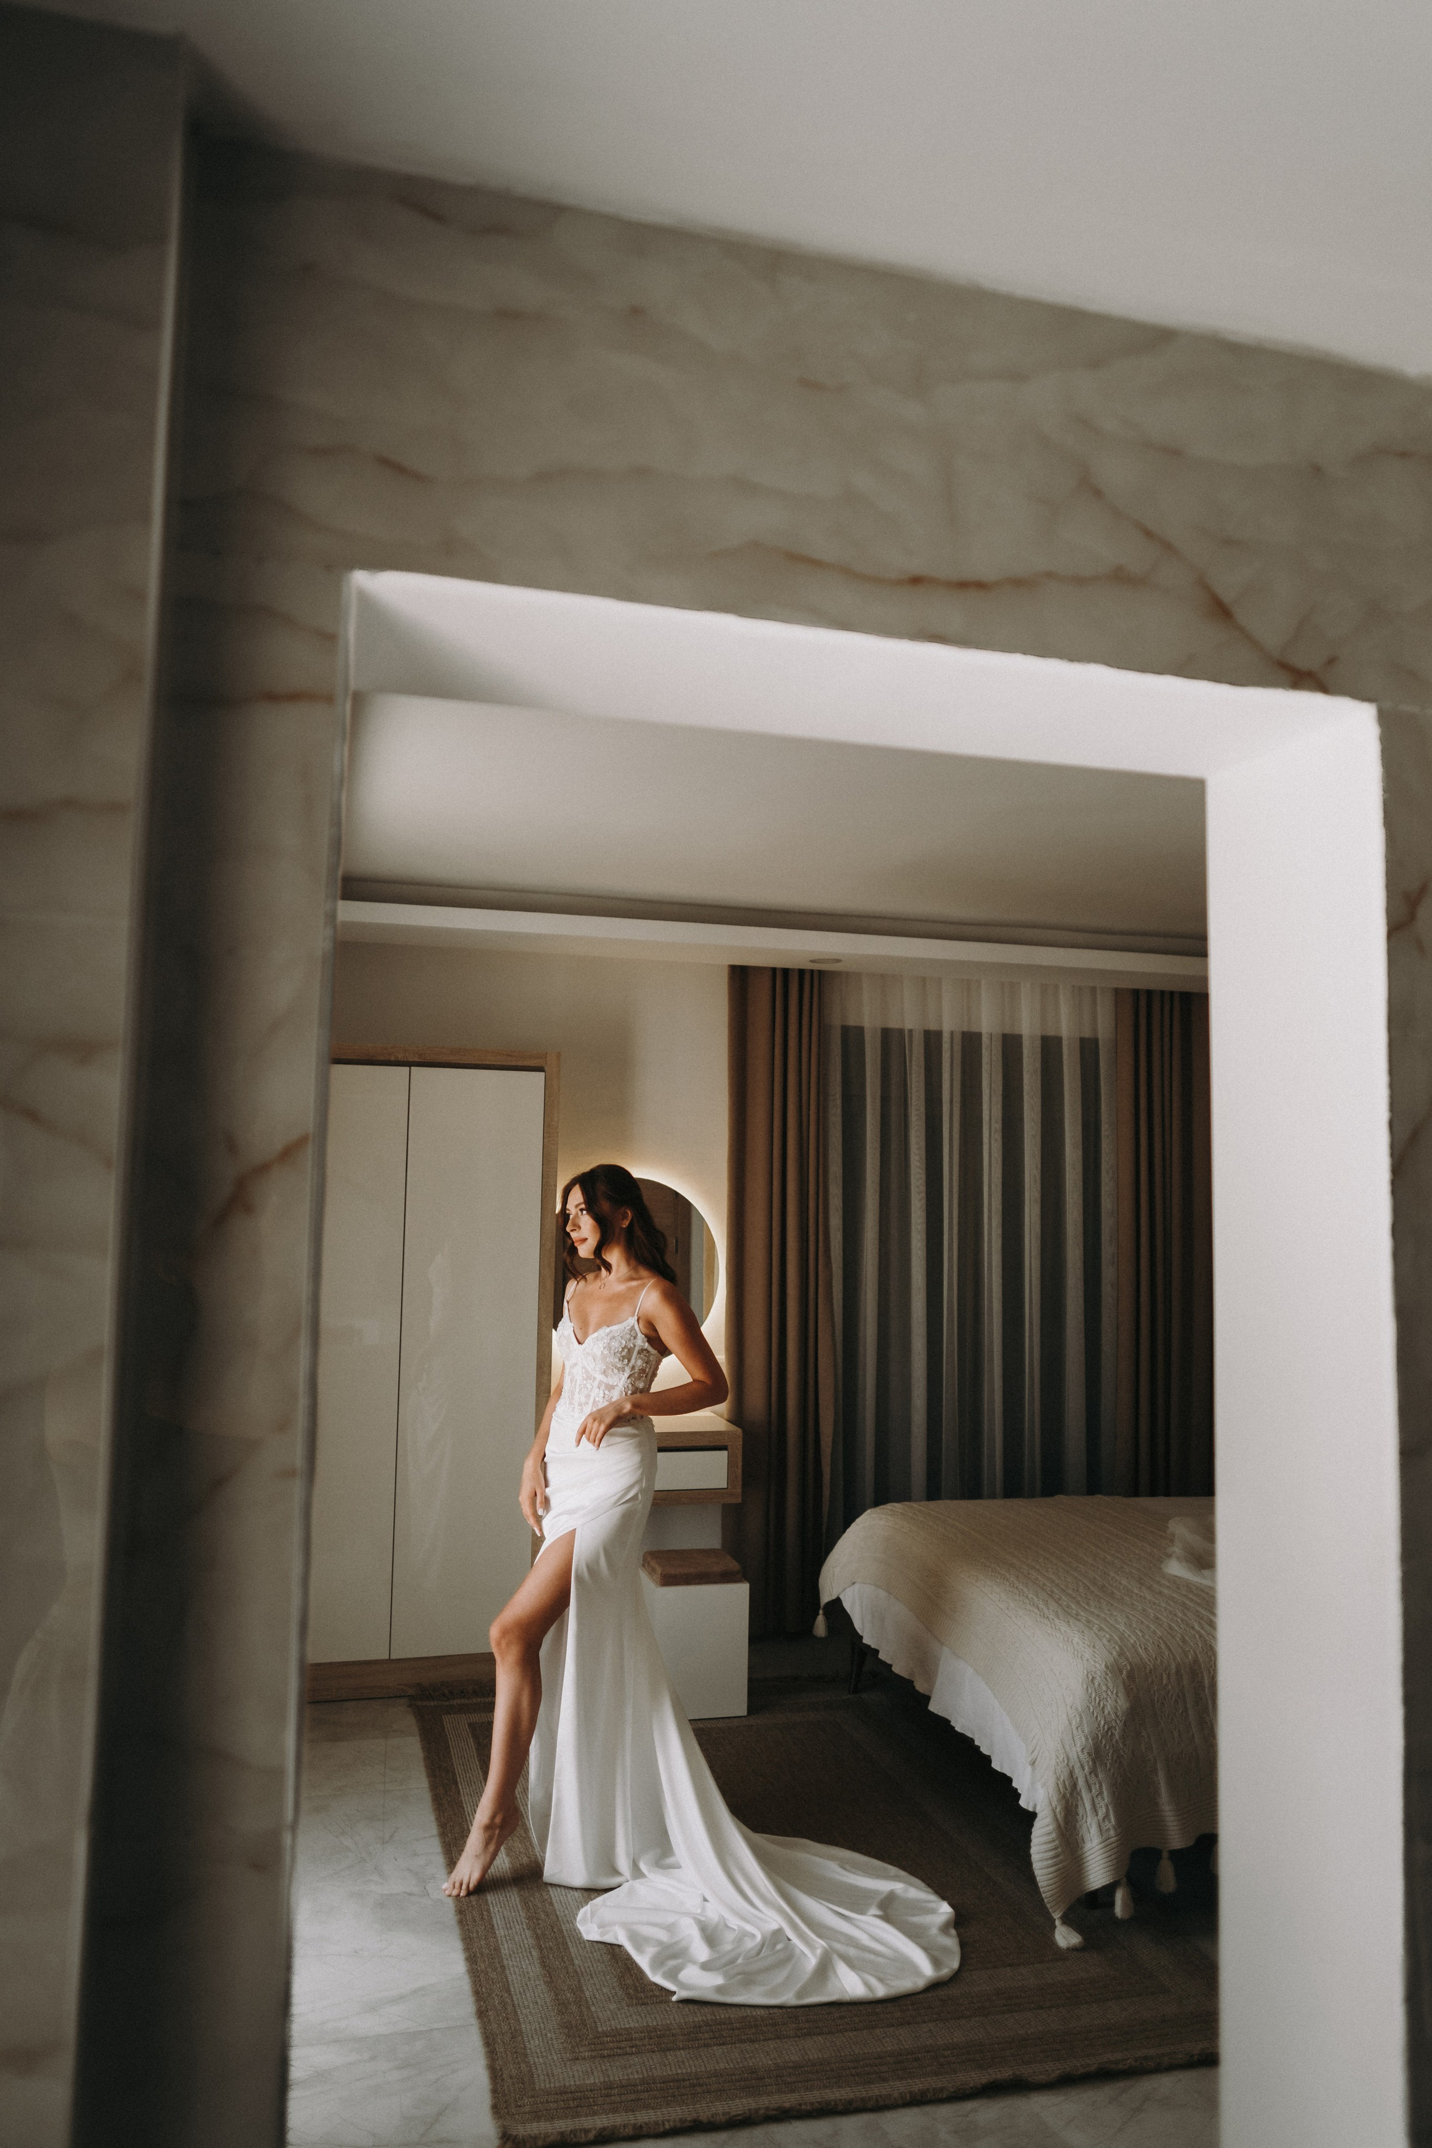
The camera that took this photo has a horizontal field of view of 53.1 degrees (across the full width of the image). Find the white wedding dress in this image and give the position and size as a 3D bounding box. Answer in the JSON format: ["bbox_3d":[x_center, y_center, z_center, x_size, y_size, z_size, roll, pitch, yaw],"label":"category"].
[{"bbox_3d":[0.119,1.199,3.298,0.872,1.370,0.826,-3,-6,40],"label":"white wedding dress"}]

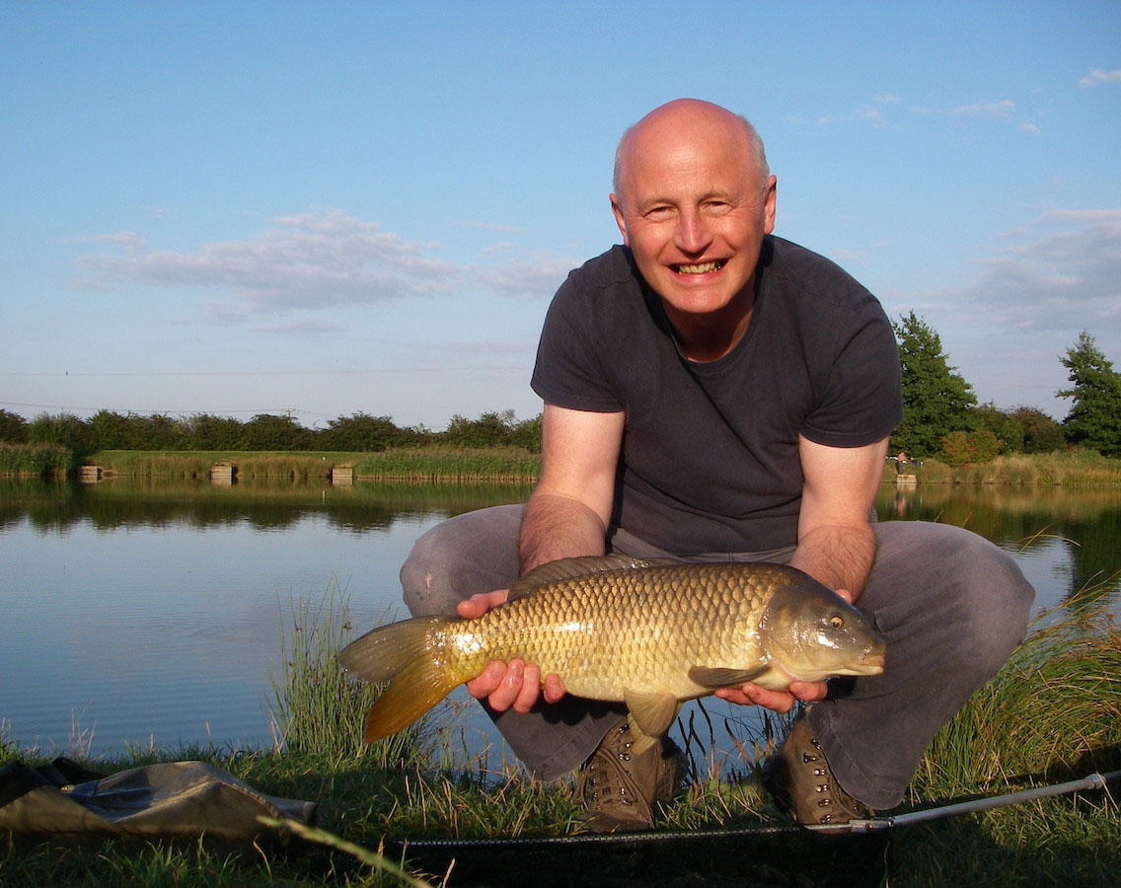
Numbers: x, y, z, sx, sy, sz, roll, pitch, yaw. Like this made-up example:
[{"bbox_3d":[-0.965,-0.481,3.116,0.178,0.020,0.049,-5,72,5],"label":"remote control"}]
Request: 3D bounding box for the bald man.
[{"bbox_3d":[0.190,0.050,1.600,0.770,0.900,0.840,0,-1,3],"label":"bald man"}]

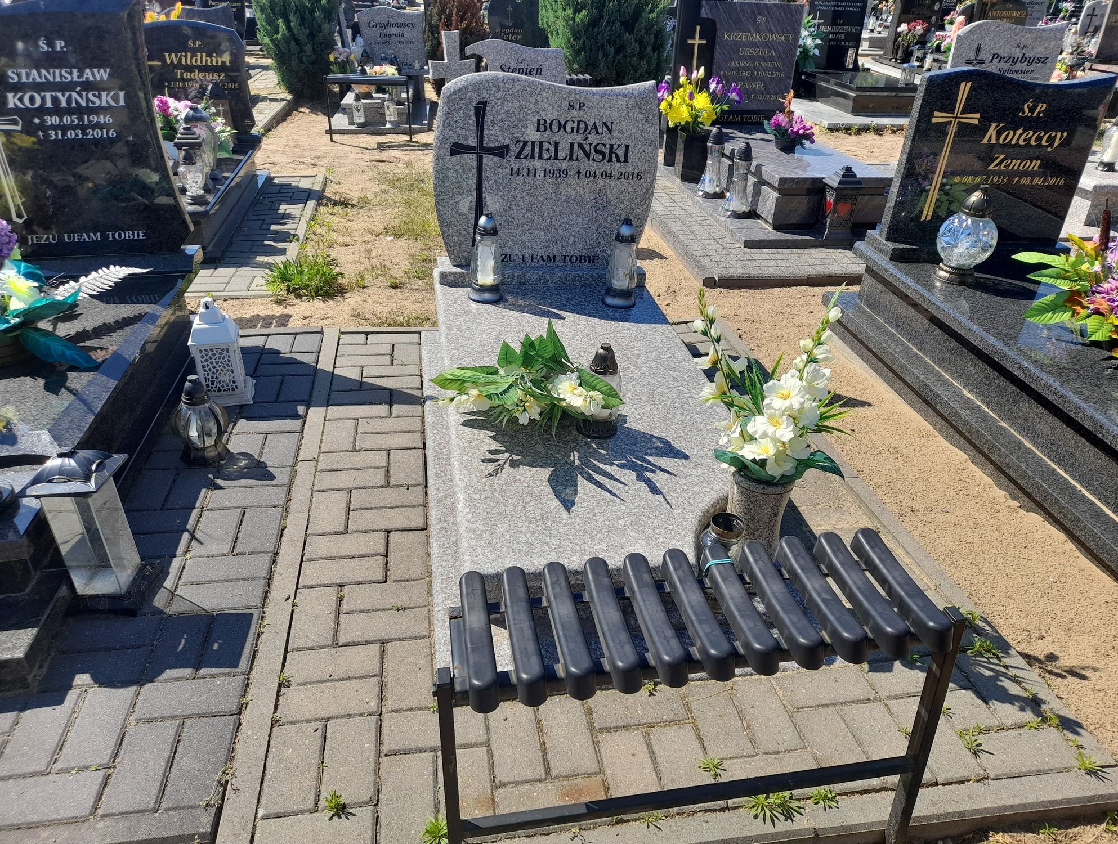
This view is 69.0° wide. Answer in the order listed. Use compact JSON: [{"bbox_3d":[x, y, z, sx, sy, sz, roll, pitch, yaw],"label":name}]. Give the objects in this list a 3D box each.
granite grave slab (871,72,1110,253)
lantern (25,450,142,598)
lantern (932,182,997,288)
[{"bbox_3d":[1.798,-1.084,3.373,0.795,0.675,0.075,-1,30,-7],"label":"granite grave slab"},{"bbox_3d":[-1.033,0.216,1.795,0.165,0.350,0.165,-2,27,-3],"label":"lantern"},{"bbox_3d":[1.572,-0.729,3.128,0.226,0.358,0.226,-3,30,-9],"label":"lantern"}]

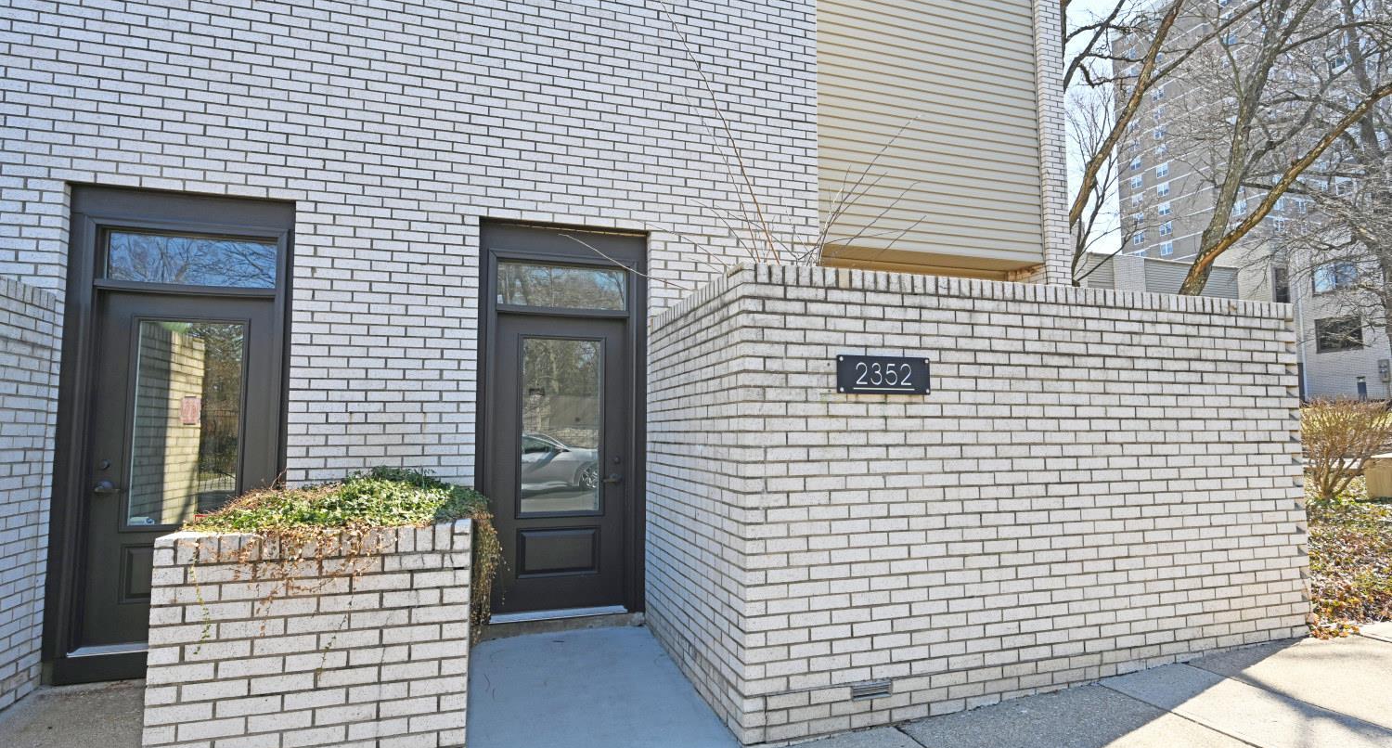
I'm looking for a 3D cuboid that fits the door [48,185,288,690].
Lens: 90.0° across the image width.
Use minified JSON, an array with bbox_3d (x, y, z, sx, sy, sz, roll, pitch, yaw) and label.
[{"bbox_3d":[-3.018,0.309,4.090,1.145,2.770,0.130,1,-5,-18],"label":"door"}]

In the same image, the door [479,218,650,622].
[{"bbox_3d":[-0.910,0.315,4.771,1.145,2.690,0.130,1,-5,-18],"label":"door"}]

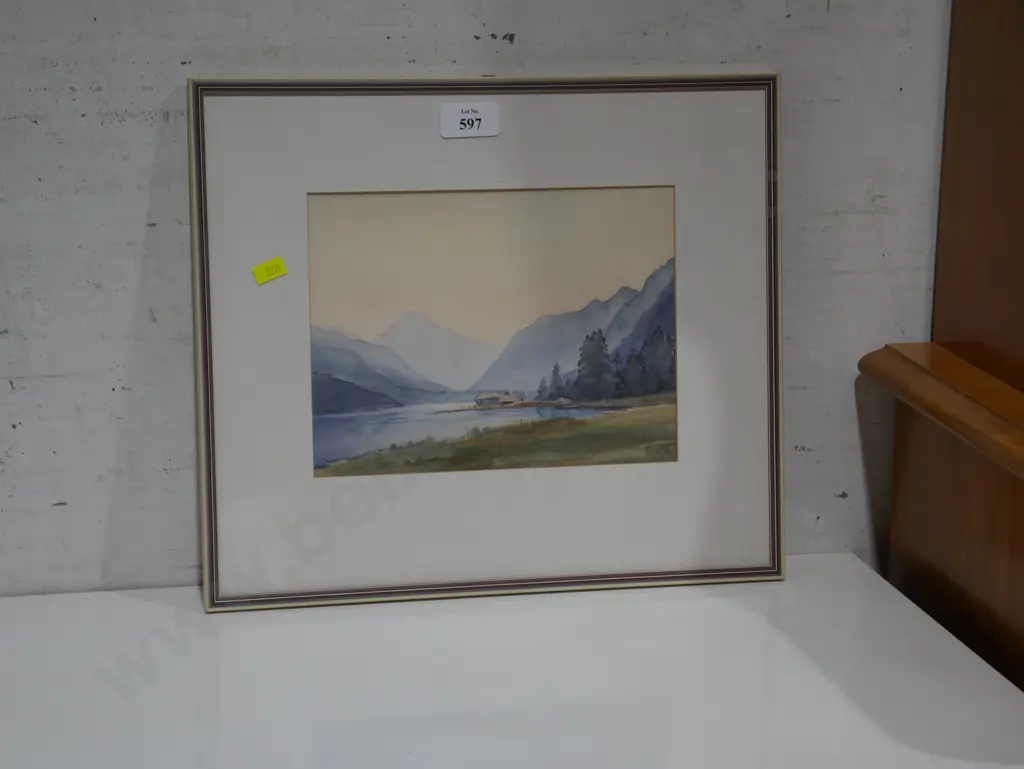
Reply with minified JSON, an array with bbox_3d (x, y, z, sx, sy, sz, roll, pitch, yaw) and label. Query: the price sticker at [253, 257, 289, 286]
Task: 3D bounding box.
[{"bbox_3d":[-0.155,-0.073,1.599,0.021,0.012,0.001,-24,9,-10],"label":"price sticker"}]

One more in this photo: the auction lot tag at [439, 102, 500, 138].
[{"bbox_3d":[-0.027,-0.172,1.620,0.038,0.022,0.001,-3,5,-13],"label":"auction lot tag"}]

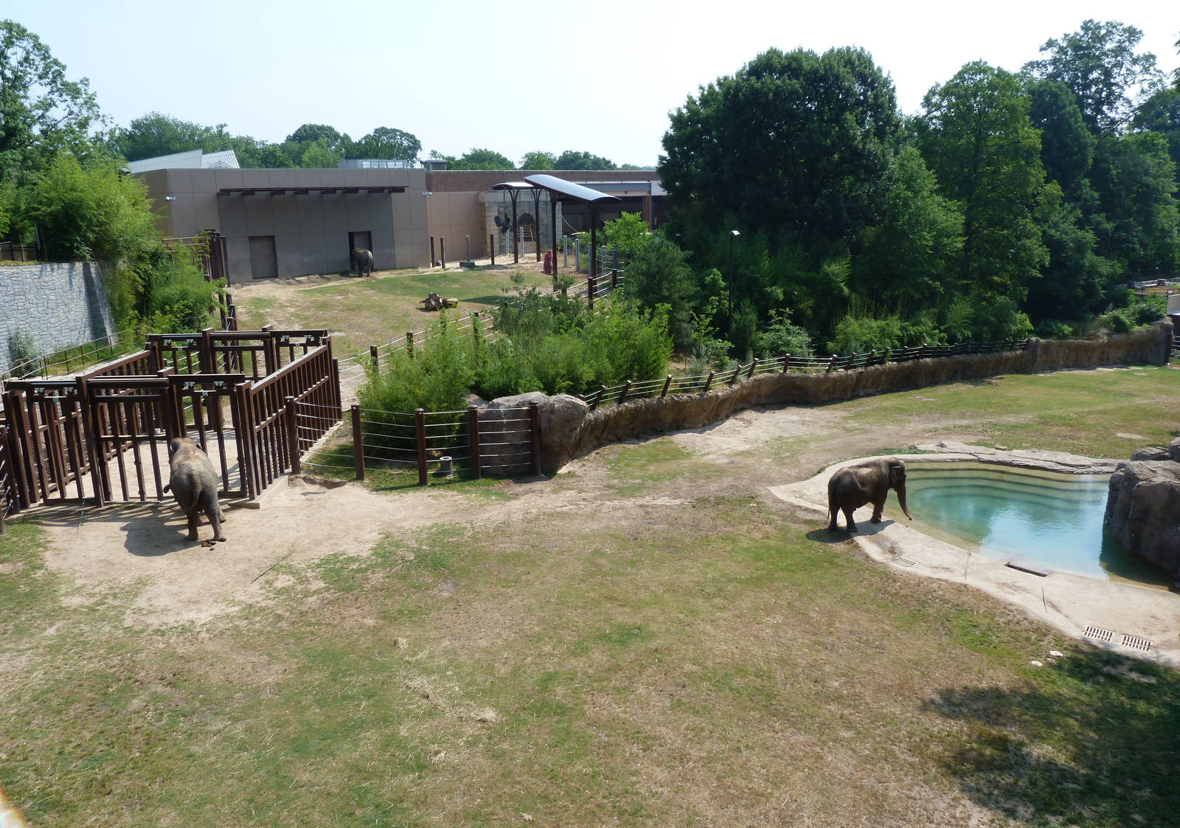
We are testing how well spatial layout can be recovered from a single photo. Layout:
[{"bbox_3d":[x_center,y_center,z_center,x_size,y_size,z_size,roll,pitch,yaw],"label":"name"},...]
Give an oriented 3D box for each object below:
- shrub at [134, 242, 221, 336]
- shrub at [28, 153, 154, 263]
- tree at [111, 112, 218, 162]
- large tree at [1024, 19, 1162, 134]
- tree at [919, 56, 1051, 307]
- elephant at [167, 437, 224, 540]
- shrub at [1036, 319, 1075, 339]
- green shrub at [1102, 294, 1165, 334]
[{"bbox_3d":[-23.640,-6.930,49.060,4.350,5.510,3.700,-7,15,-25],"label":"shrub"},{"bbox_3d":[-28.998,-11.894,49.595,7.200,5.933,5.000,-9,16,-28],"label":"shrub"},{"bbox_3d":[-54.780,-30.030,111.360,12.370,17.890,10.510,-7,15,-24],"label":"tree"},{"bbox_3d":[50.900,-26.760,87.740,12.120,25.700,11.520,7,15,28],"label":"large tree"},{"bbox_3d":[31.218,-17.345,67.820,9.800,19.271,9.000,5,15,24],"label":"tree"},{"bbox_3d":[-12.486,2.432,27.370,1.400,2.500,3.000,-6,15,-20],"label":"elephant"},{"bbox_3d":[31.930,-5.760,58.520,2.330,1.580,1.870,7,15,28],"label":"shrub"},{"bbox_3d":[38.260,-6.970,60.020,3.830,2.970,2.880,8,16,32],"label":"green shrub"}]

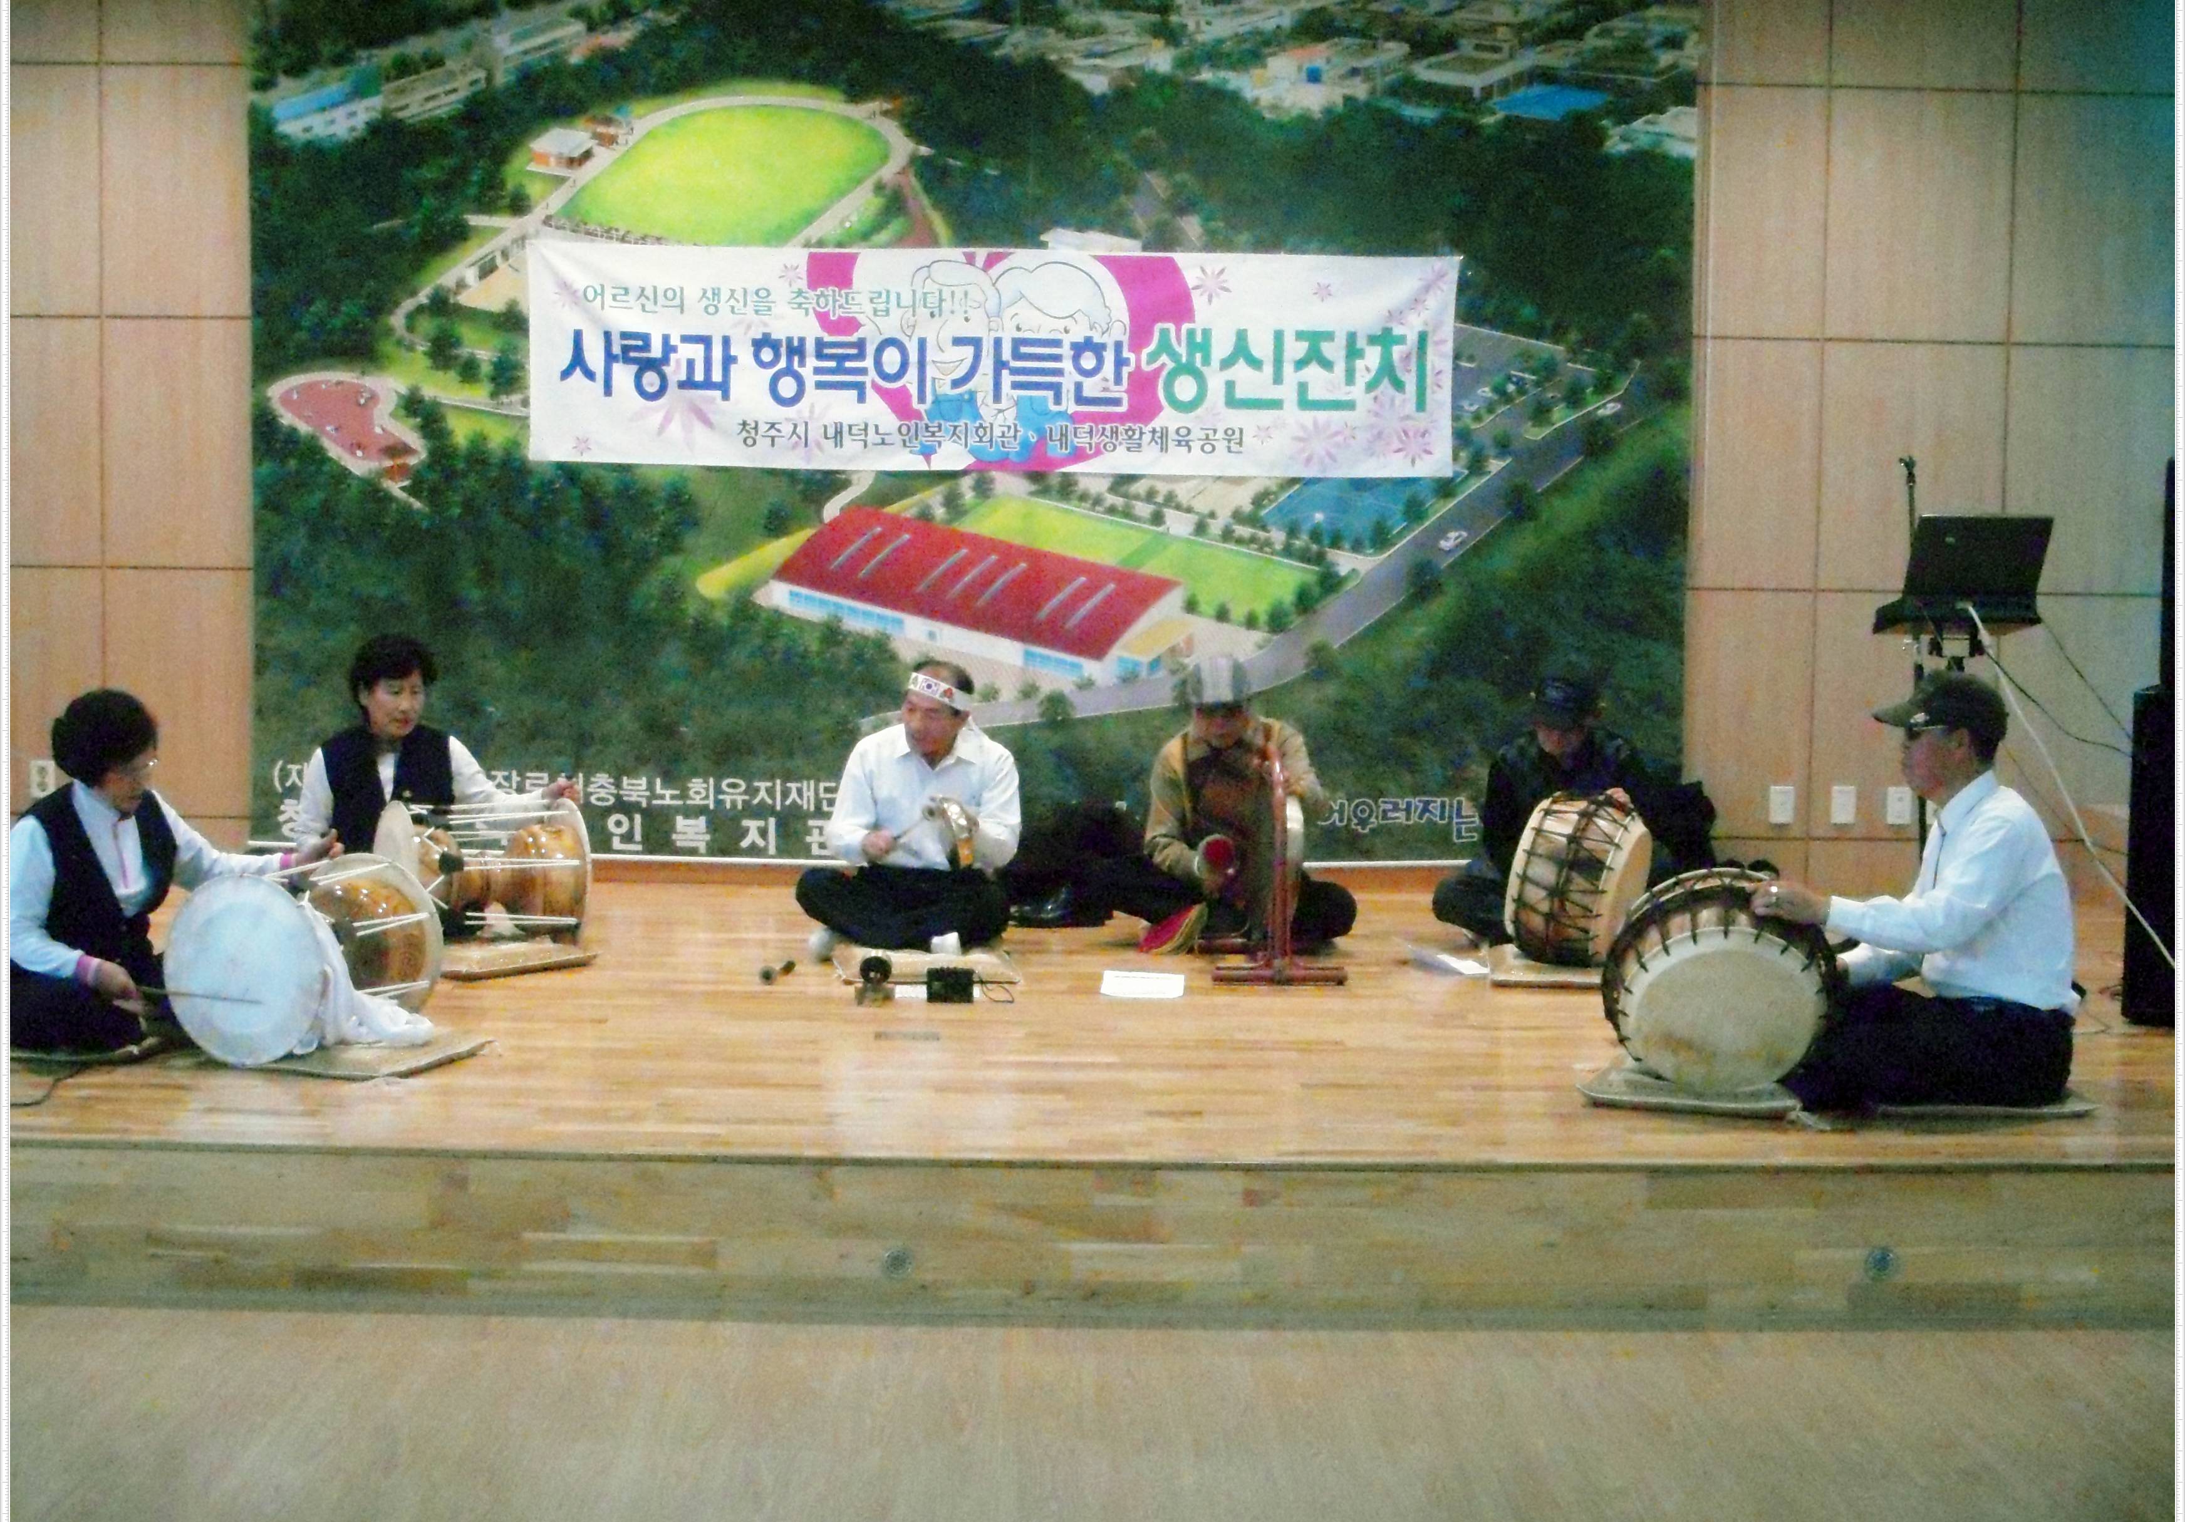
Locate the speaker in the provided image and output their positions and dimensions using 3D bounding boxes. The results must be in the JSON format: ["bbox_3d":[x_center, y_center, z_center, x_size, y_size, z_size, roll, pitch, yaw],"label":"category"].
[{"bbox_3d":[2.745,0.225,7.028,0.480,0.780,0.480,2,4,26],"label":"speaker"}]

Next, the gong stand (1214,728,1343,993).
[{"bbox_3d":[0.500,0.268,8.168,0.340,0.640,0.500,1,5,-2],"label":"gong stand"}]

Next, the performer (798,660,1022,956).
[{"bbox_3d":[-0.503,0.106,8.217,0.630,0.790,0.700,1,3,6],"label":"performer"}]

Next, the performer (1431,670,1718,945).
[{"bbox_3d":[1.385,0.113,8.533,0.770,0.790,0.680,1,3,6],"label":"performer"}]

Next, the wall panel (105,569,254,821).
[{"bbox_3d":[-2.920,-0.209,9.579,0.540,0.810,0.030,1,5,-1],"label":"wall panel"}]

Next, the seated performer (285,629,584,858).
[{"bbox_3d":[-1.787,0.077,8.004,0.760,0.840,0.680,-1,4,-25],"label":"seated performer"}]

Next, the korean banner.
[{"bbox_3d":[-0.313,-1.278,9.462,2.970,0.700,0.030,1,5,-1],"label":"korean banner"}]

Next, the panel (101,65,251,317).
[{"bbox_3d":[-2.917,-1.842,9.607,0.570,0.813,0.030,1,3,-1],"label":"panel"}]

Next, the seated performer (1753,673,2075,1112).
[{"bbox_3d":[1.822,0.286,6.545,0.640,0.900,0.600,0,5,-6],"label":"seated performer"}]

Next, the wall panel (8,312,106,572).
[{"bbox_3d":[-3.497,-1.038,9.650,0.570,0.813,0.030,1,3,-1],"label":"wall panel"}]

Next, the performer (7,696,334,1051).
[{"bbox_3d":[-2.184,0.262,6.916,0.640,0.810,0.660,4,6,29],"label":"performer"}]

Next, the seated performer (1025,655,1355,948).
[{"bbox_3d":[0.334,0.099,8.373,0.800,0.810,0.660,1,3,1],"label":"seated performer"}]

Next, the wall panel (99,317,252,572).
[{"bbox_3d":[-2.900,-1.013,9.503,0.540,0.810,0.030,1,5,-1],"label":"wall panel"}]

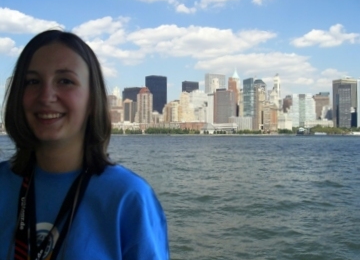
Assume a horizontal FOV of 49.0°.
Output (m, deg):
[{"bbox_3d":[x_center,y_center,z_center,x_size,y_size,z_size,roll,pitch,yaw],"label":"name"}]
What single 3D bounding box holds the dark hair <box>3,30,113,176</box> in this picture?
[{"bbox_3d":[-0.258,-0.058,0.840,0.228,0.310,0.220,0,-1,-7],"label":"dark hair"}]

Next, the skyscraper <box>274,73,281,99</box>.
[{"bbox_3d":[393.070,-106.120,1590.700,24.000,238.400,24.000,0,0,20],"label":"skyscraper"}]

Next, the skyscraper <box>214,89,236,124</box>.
[{"bbox_3d":[122.620,-49.700,1065.340,54.000,118.900,30.000,0,0,12],"label":"skyscraper"}]

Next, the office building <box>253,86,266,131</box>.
[{"bbox_3d":[219.270,-56.010,1090.380,26.000,131.800,32.000,0,0,28],"label":"office building"}]

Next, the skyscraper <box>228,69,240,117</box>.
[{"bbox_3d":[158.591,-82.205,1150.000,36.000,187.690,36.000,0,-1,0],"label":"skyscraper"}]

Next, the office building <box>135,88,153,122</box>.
[{"bbox_3d":[-102.935,-55.042,1130.000,38.000,132.958,38.000,0,-1,20],"label":"office building"}]

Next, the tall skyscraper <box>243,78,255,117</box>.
[{"bbox_3d":[163.406,-56.490,940.000,29.000,132.009,28.000,0,-1,0],"label":"tall skyscraper"}]

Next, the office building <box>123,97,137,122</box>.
[{"bbox_3d":[-167.000,-47.770,1320.330,28.000,118.200,34.000,0,0,30],"label":"office building"}]

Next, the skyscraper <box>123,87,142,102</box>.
[{"bbox_3d":[-157.136,-65.416,1350.000,56.000,158.160,54.000,0,-1,25],"label":"skyscraper"}]

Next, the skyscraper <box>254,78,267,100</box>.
[{"bbox_3d":[329.985,-97.356,1620.000,44.000,227.505,44.000,0,-1,-42],"label":"skyscraper"}]

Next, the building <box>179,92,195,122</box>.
[{"bbox_3d":[22.850,-56.440,1290.380,40.000,135.200,32.000,0,0,22],"label":"building"}]

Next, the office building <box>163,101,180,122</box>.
[{"bbox_3d":[-23.010,-35.050,1070.240,40.000,89.600,28.000,0,0,22],"label":"office building"}]

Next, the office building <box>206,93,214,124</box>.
[{"bbox_3d":[86.230,-45.540,1110.310,20.000,111.100,24.000,0,0,12],"label":"office building"}]

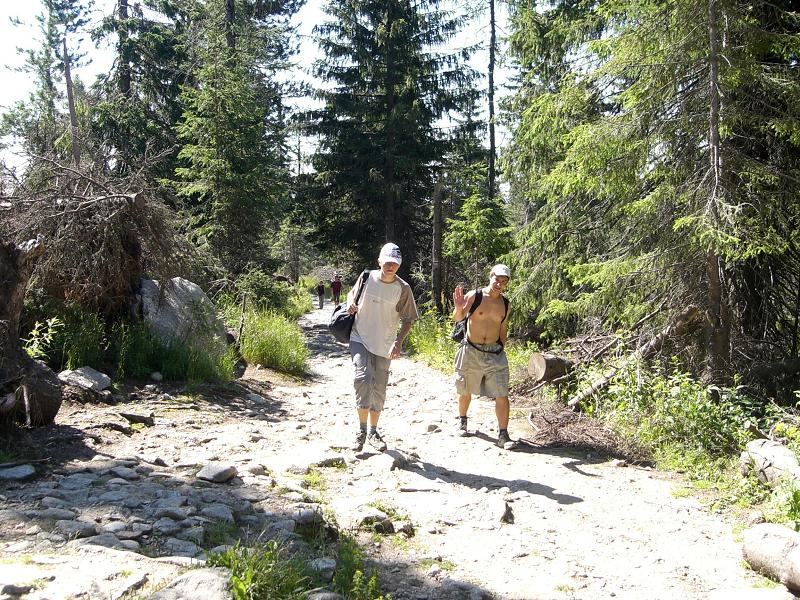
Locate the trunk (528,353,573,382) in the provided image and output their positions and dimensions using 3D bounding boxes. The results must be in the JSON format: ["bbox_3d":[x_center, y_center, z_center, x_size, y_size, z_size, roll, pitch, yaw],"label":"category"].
[{"bbox_3d":[2.076,0.900,11.800,0.850,0.390,0.390,0,0,-29],"label":"trunk"}]

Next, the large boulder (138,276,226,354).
[{"bbox_3d":[-3.368,0.333,13.600,1.400,1.320,1.200,0,0,-11],"label":"large boulder"}]

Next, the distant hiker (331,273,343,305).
[{"bbox_3d":[-3.543,-0.614,49.000,0.650,1.740,0.420,0,0,-6],"label":"distant hiker"}]

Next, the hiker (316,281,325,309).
[{"bbox_3d":[-4.255,-0.268,47.000,0.470,1.500,0.400,0,0,-6],"label":"hiker"}]

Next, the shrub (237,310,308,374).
[{"bbox_3d":[-1.959,0.658,13.600,1.100,1.000,1.000,0,0,0],"label":"shrub"}]

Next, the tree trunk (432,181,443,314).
[{"bbox_3d":[0.961,-1.294,22.500,0.270,3.600,0.270,0,0,0],"label":"tree trunk"}]

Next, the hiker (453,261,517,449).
[{"bbox_3d":[0.779,0.512,8.100,0.590,1.680,0.520,0,0,-10],"label":"hiker"}]

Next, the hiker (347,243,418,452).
[{"bbox_3d":[-0.148,0.403,7.450,0.610,1.760,0.500,0,0,-5],"label":"hiker"}]

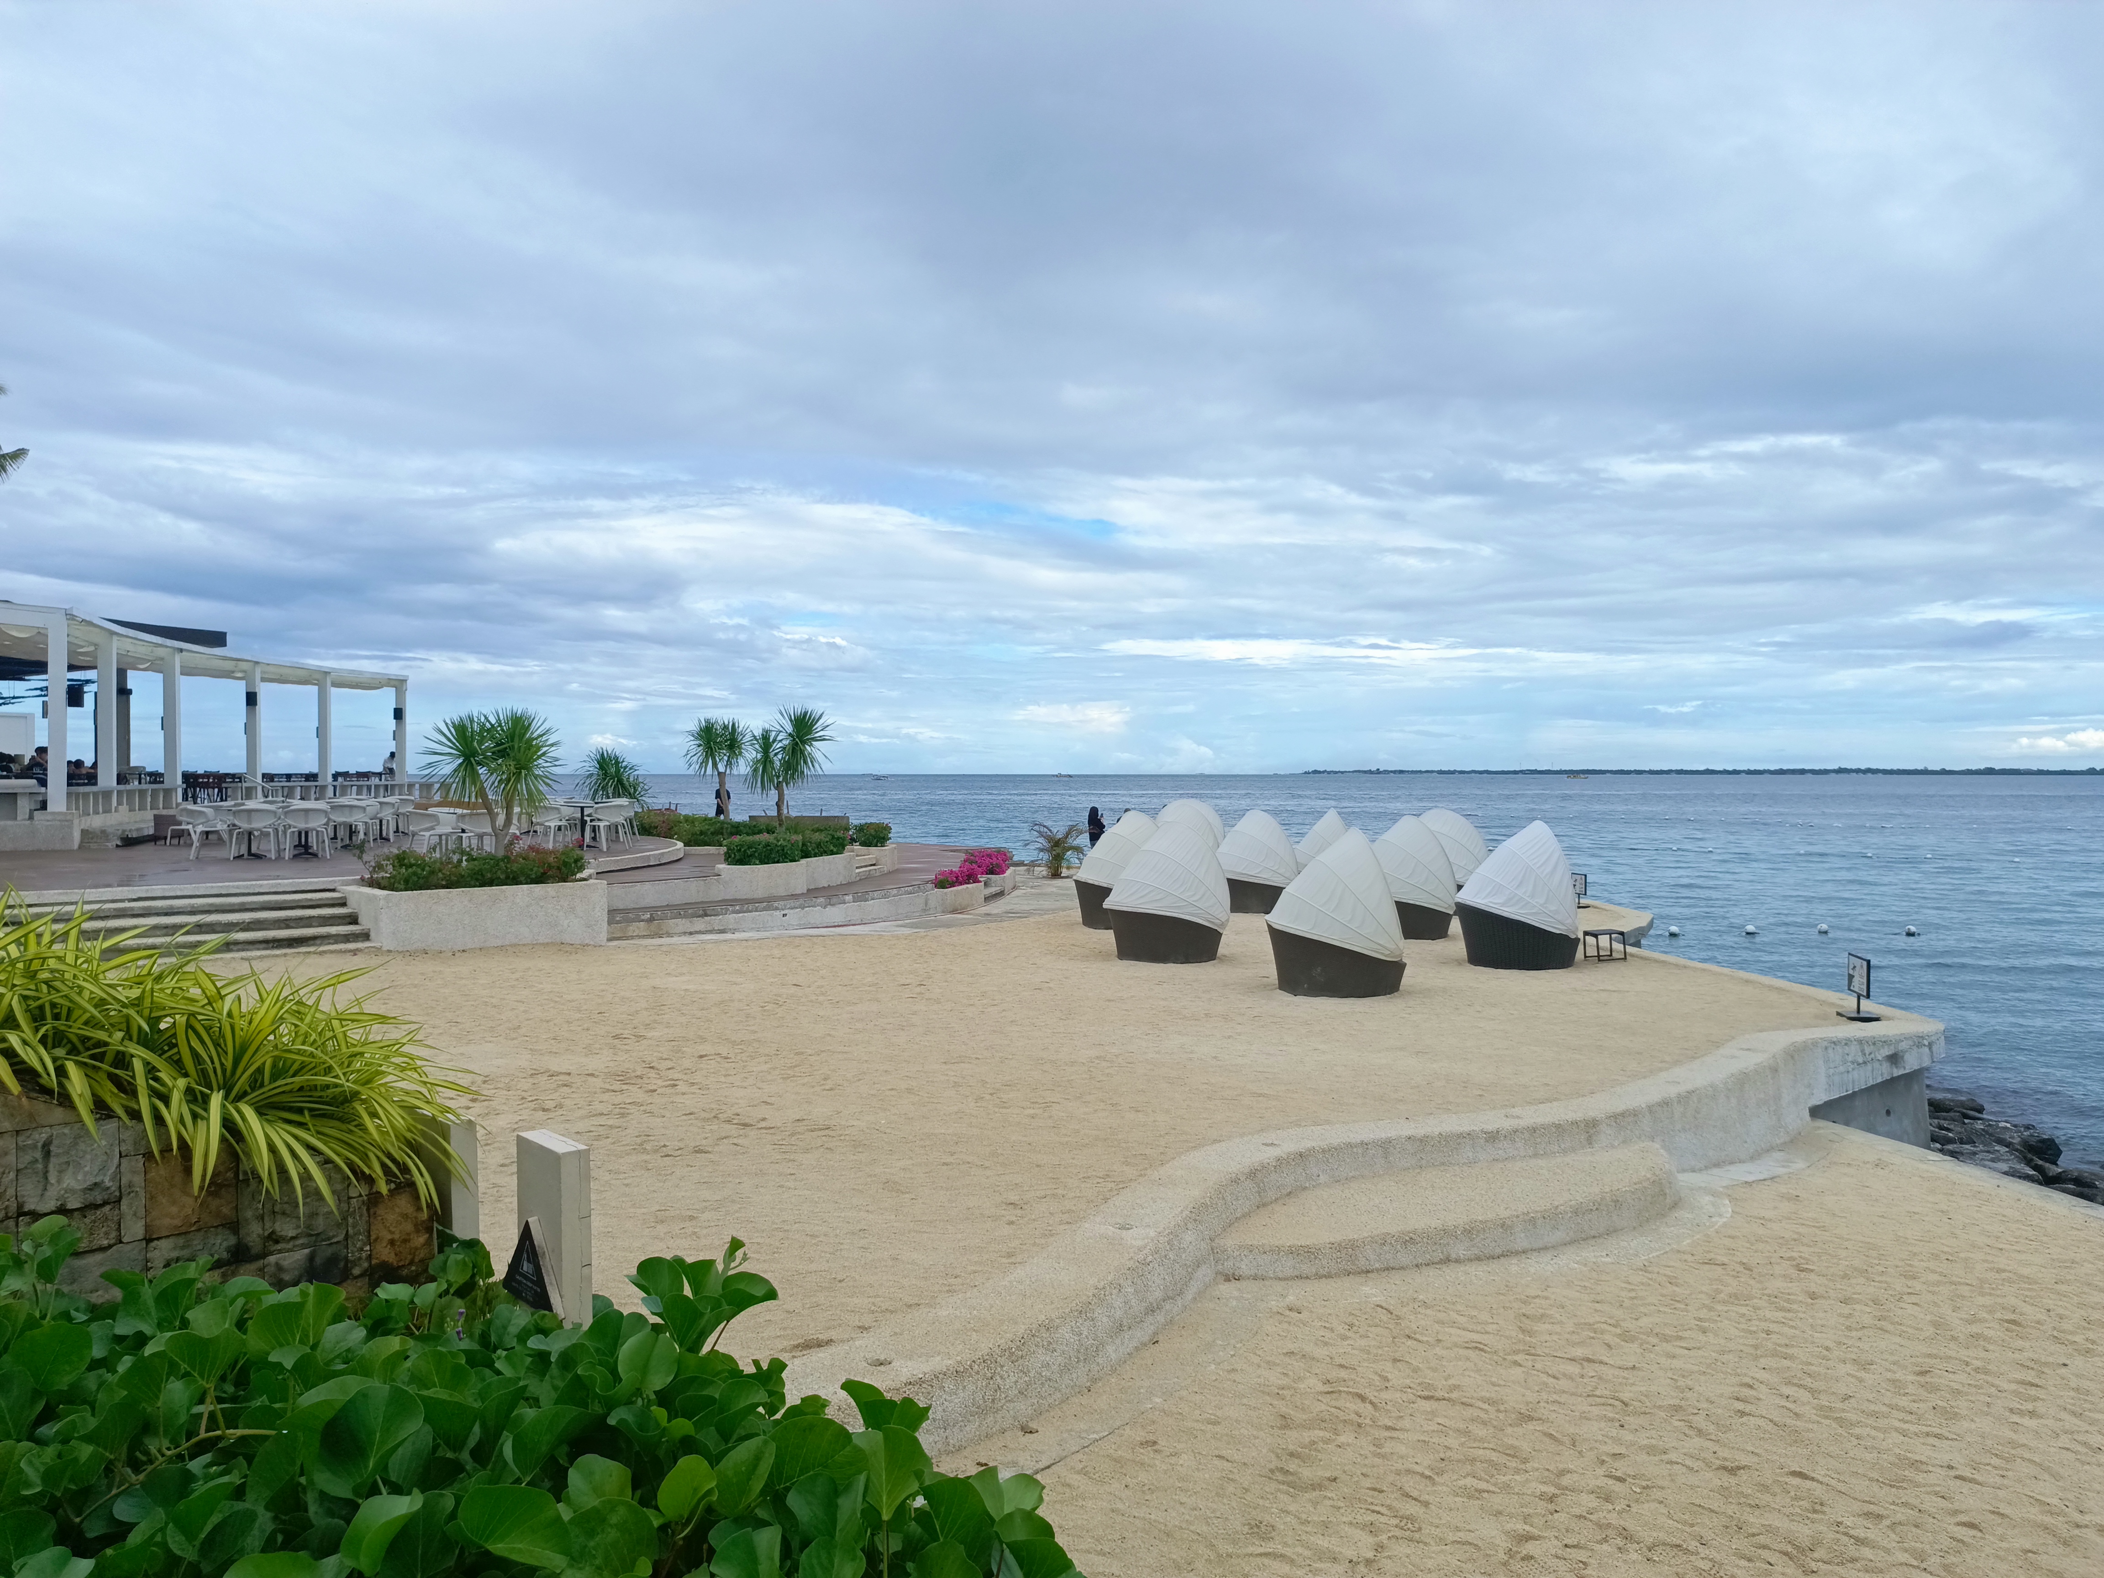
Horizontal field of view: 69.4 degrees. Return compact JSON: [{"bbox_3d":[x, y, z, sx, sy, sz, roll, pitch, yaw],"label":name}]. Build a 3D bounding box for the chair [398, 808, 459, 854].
[{"bbox_3d":[-7.943,0.690,19.400,0.610,0.820,0.600,0,1,30],"label":"chair"}]

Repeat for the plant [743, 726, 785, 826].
[{"bbox_3d":[-4.790,-0.137,25.300,0.720,1.800,0.720,0,1,-12],"label":"plant"}]

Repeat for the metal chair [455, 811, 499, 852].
[{"bbox_3d":[-7.194,0.695,19.000,0.610,0.820,0.600,-1,1,-43],"label":"metal chair"}]

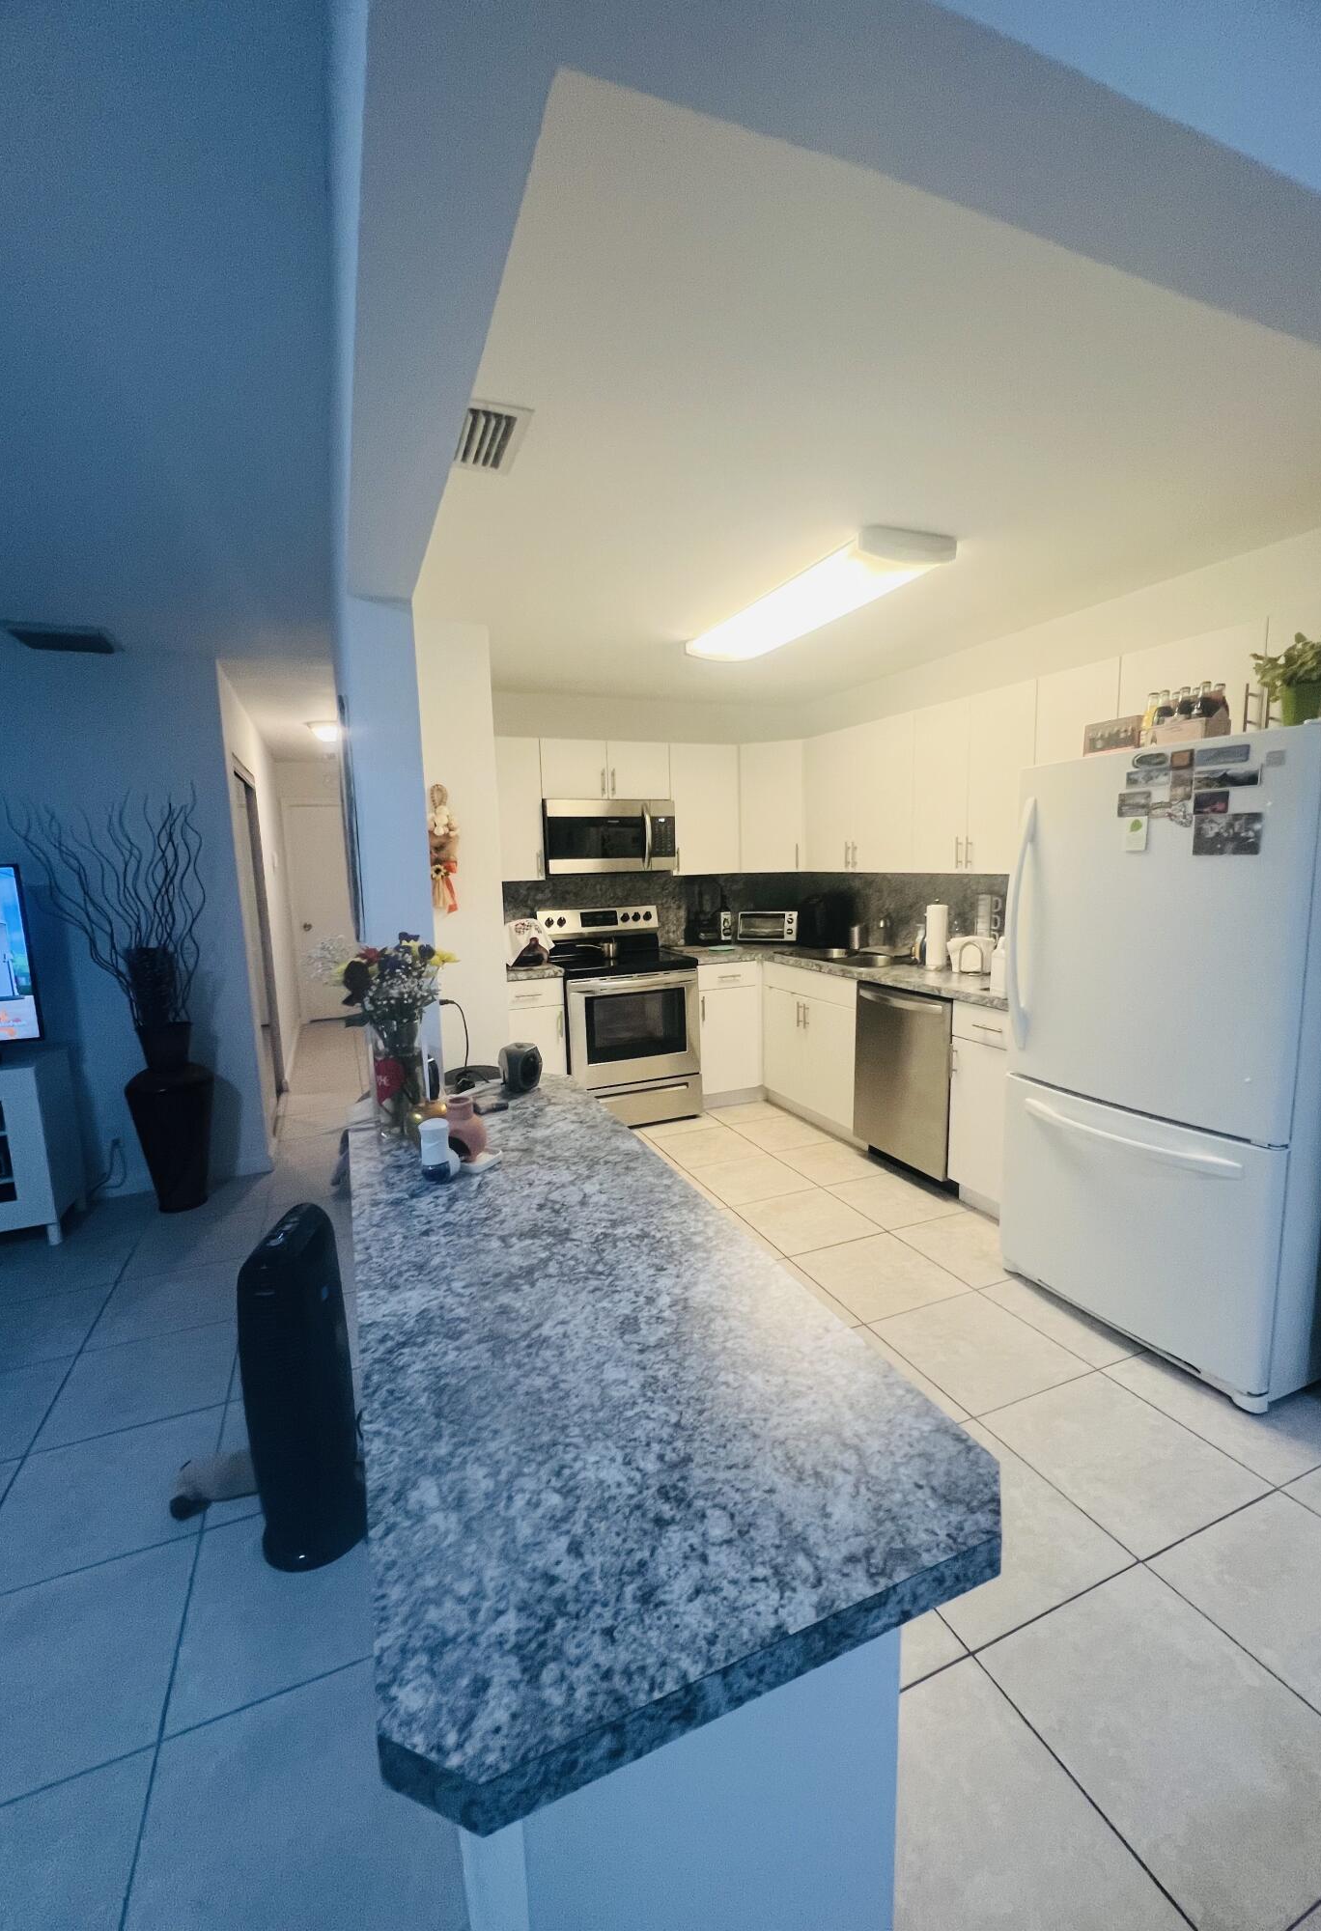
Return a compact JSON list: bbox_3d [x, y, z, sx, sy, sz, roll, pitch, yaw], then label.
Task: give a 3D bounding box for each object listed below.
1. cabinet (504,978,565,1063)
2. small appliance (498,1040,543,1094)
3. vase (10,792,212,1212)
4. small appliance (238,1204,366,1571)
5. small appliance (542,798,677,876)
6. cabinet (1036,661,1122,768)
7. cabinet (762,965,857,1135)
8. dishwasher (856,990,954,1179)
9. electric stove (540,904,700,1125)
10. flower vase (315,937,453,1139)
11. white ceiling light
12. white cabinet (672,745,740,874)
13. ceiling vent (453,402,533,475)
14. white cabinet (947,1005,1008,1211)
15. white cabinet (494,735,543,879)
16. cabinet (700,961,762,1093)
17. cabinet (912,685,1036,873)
[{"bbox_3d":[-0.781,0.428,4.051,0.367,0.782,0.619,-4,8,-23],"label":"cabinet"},{"bbox_3d":[-0.335,0.239,1.740,0.062,0.104,0.092,3,9,27],"label":"small appliance"},{"bbox_3d":[-2.229,0.158,3.040,0.630,1.795,0.380,-4,8,-23],"label":"vase"},{"bbox_3d":[-0.769,0.881,1.562,0.190,0.690,0.240,-1,7,2],"label":"small appliance"},{"bbox_3d":[-0.342,-0.738,4.238,0.763,0.403,0.405,-4,8,-23],"label":"small appliance"},{"bbox_3d":[1.686,-0.740,2.787,0.310,0.755,0.334,-4,8,-23],"label":"cabinet"},{"bbox_3d":[1.044,0.401,4.012,0.600,0.792,0.871,-4,8,-23],"label":"cabinet"},{"bbox_3d":[1.321,0.474,3.348,0.600,0.766,0.598,-4,8,-23],"label":"dishwasher"},{"bbox_3d":[-0.232,0.282,4.200,0.762,1.187,0.700,-4,8,-23],"label":"electric stove"},{"bbox_3d":[-0.562,0.138,1.494,0.265,0.415,0.240,-4,8,-23],"label":"flower vase"},{"bbox_3d":[0.541,-1.390,2.867,0.350,0.090,1.230,-4,8,-23],"label":"white ceiling light"},{"bbox_3d":[0.211,-0.935,4.481,0.457,0.755,0.326,-4,8,-23],"label":"white cabinet"},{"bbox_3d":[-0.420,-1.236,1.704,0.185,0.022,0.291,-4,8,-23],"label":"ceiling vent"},{"bbox_3d":[1.553,0.530,2.911,0.621,0.782,0.395,-4,8,-23],"label":"white cabinet"},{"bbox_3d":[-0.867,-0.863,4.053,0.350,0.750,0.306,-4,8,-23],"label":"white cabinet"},{"bbox_3d":[0.292,0.343,4.504,0.417,0.782,0.619,-4,8,-23],"label":"cabinet"},{"bbox_3d":[1.490,-0.796,3.241,0.310,0.755,0.662,-4,8,-23],"label":"cabinet"}]

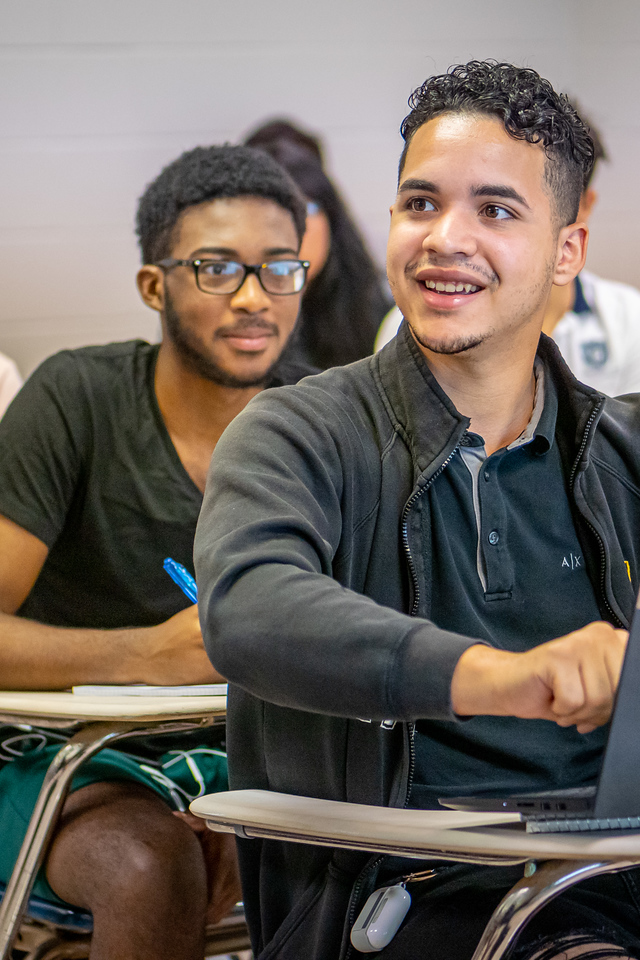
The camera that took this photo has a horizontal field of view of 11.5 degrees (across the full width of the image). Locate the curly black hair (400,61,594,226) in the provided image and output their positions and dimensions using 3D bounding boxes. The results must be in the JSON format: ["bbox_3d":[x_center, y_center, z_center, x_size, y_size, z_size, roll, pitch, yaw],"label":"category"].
[{"bbox_3d":[0.155,-0.277,2.770,0.170,0.180,0.210,6,1,20],"label":"curly black hair"}]

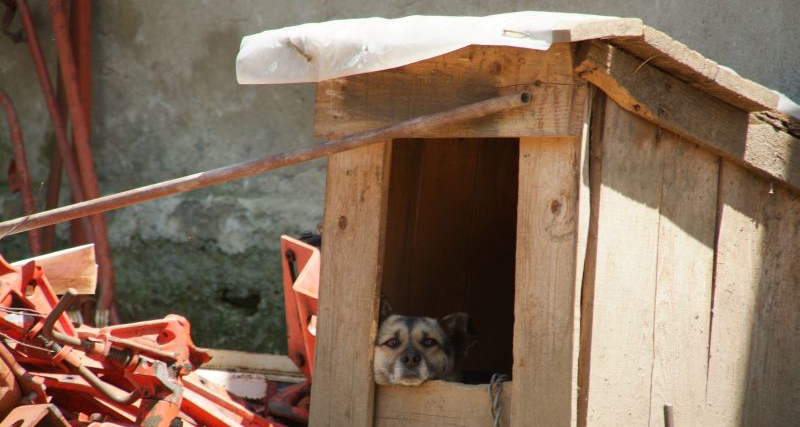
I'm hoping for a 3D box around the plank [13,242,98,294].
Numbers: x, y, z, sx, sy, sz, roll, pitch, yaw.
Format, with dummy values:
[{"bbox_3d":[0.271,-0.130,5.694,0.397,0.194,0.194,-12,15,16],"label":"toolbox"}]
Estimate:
[{"bbox_3d":[-0.637,0.106,12.161,0.180,0.090,0.025,-7,2,3],"label":"plank"}]

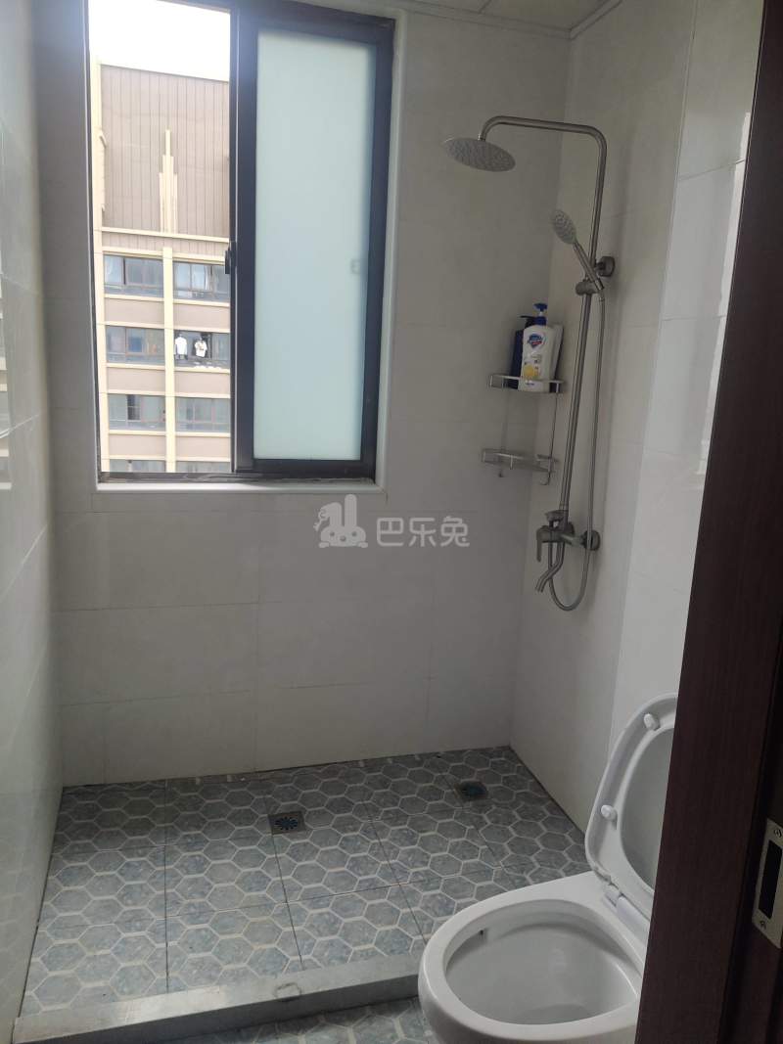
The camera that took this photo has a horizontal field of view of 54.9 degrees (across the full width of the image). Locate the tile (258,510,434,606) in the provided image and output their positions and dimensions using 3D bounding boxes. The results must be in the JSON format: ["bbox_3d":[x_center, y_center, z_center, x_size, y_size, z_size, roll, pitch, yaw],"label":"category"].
[{"bbox_3d":[-0.132,0.112,2.476,0.600,0.300,0.010,0,12,-16],"label":"tile"}]

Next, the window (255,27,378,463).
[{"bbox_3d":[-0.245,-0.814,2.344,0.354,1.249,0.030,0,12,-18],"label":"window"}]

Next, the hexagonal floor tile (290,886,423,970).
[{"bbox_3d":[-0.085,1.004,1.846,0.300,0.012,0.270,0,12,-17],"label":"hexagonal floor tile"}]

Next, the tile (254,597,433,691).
[{"bbox_3d":[-0.148,0.402,2.535,0.600,0.300,0.012,0,12,-18],"label":"tile"}]

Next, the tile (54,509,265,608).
[{"bbox_3d":[-0.701,0.113,2.289,0.600,0.300,0.012,0,12,-18],"label":"tile"}]

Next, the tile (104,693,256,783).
[{"bbox_3d":[-0.678,0.691,2.425,0.480,0.283,0.012,0,12,-18],"label":"tile"}]

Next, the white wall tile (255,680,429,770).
[{"bbox_3d":[-0.165,0.691,2.594,0.600,0.290,0.012,0,12,-18],"label":"white wall tile"}]

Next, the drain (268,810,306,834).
[{"bbox_3d":[-0.313,0.907,2.264,0.100,0.012,0.100,0,12,-17],"label":"drain"}]

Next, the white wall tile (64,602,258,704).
[{"bbox_3d":[-0.718,0.406,2.349,0.600,0.300,0.012,0,12,-18],"label":"white wall tile"}]

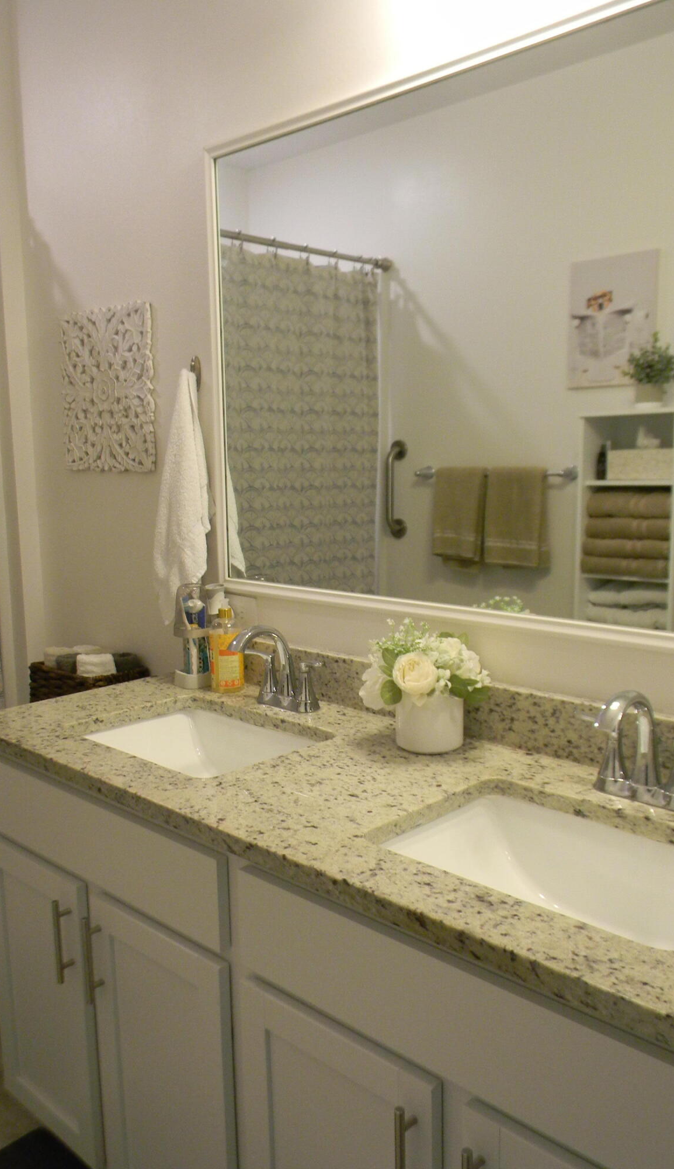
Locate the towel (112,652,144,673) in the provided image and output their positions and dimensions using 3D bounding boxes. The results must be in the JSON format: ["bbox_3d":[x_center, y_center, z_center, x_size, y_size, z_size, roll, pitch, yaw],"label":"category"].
[{"bbox_3d":[-0.542,0.229,2.369,0.085,0.116,0.080,7,11,43],"label":"towel"}]

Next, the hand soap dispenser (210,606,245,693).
[{"bbox_3d":[-0.236,0.132,2.018,0.072,0.193,0.068,-2,8,-9],"label":"hand soap dispenser"}]

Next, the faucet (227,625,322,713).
[{"bbox_3d":[-0.155,0.163,1.861,0.225,0.172,0.179,7,11,43],"label":"faucet"}]

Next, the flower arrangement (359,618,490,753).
[{"bbox_3d":[0.149,0.171,1.615,0.208,0.215,0.195,-1,8,0],"label":"flower arrangement"}]

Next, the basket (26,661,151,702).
[{"bbox_3d":[-0.631,0.263,2.419,0.285,0.118,0.152,7,11,43],"label":"basket"}]

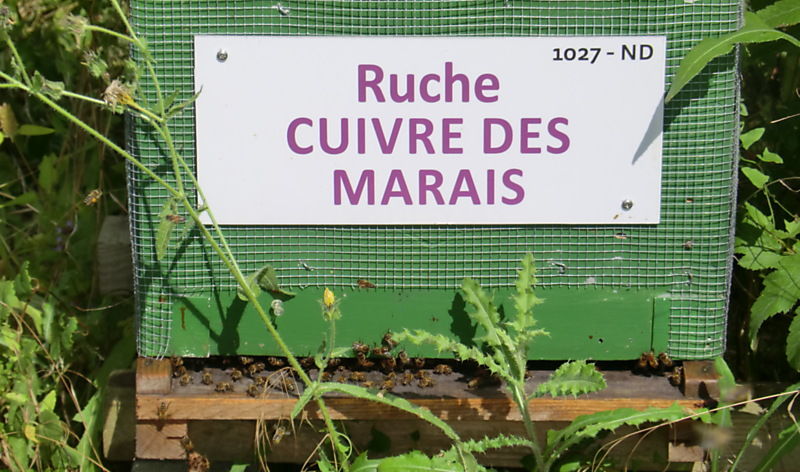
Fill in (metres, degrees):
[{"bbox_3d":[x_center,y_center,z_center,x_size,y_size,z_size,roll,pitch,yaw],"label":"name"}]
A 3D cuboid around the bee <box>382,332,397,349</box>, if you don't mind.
[{"bbox_3d":[-0.007,0.077,2.851,0.007,0.013,0.006,-32,21,13],"label":"bee"}]

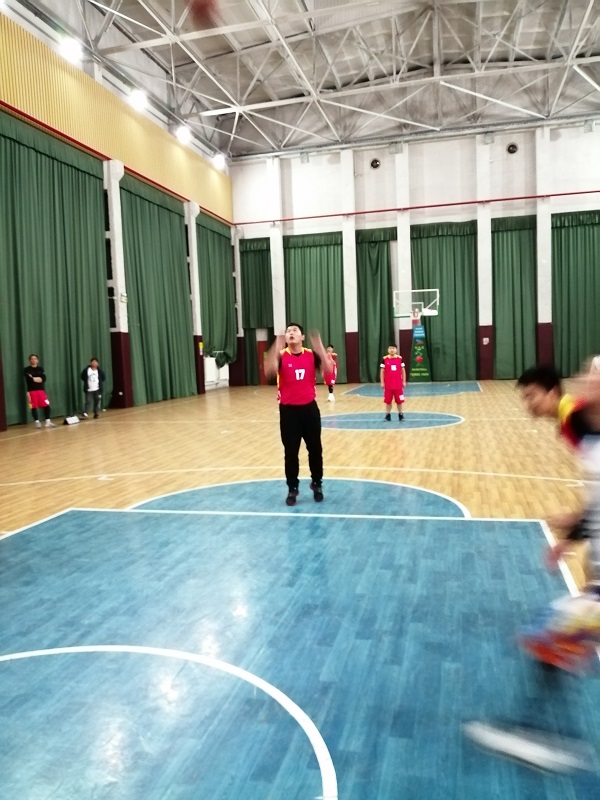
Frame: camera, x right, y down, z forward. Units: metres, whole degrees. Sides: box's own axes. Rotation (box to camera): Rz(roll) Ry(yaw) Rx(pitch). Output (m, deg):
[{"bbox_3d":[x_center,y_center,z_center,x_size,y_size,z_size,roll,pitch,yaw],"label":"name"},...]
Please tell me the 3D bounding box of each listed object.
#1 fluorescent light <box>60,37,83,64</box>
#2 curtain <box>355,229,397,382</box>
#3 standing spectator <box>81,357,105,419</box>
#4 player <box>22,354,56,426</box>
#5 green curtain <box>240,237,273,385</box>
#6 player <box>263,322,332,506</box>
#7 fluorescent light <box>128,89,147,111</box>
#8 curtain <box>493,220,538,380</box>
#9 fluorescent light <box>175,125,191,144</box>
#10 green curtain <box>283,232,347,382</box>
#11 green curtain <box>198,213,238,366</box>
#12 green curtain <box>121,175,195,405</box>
[{"bbox_3d":[-6.692,-10.236,17.599,0.450,0.600,0.550,-1,5,15],"label":"fluorescent light"},{"bbox_3d":[3.891,-4.702,30.160,2.050,7.700,0.300,-1,5,15],"label":"curtain"},{"bbox_3d":[-5.953,-0.348,17.292,0.600,1.700,0.400,-5,5,-30],"label":"standing spectator"},{"bbox_3d":[-6.570,-0.227,15.130,0.600,1.830,0.450,-5,5,-34],"label":"player"},{"bbox_3d":[-2.278,-4.634,31.827,1.750,7.700,0.300,-1,5,15],"label":"green curtain"},{"bbox_3d":[0.004,0.155,6.426,0.680,1.880,0.480,-1,5,12],"label":"player"},{"bbox_3d":[-5.744,-10.621,21.238,0.450,0.600,0.550,-1,5,15],"label":"fluorescent light"},{"bbox_3d":[10.207,-4.787,28.504,2.050,7.650,0.300,-1,5,15],"label":"curtain"},{"bbox_3d":[-4.834,-10.924,24.723,0.450,0.600,0.550,-1,5,15],"label":"fluorescent light"},{"bbox_3d":[0.747,-4.655,30.984,3.150,7.700,0.300,-1,5,15],"label":"green curtain"},{"bbox_3d":[-3.899,-5.028,28.741,0.350,6.950,4.300,-1,5,15],"label":"green curtain"},{"bbox_3d":[-5.290,-3.973,23.180,0.350,7.950,5.200,-1,5,15],"label":"green curtain"}]

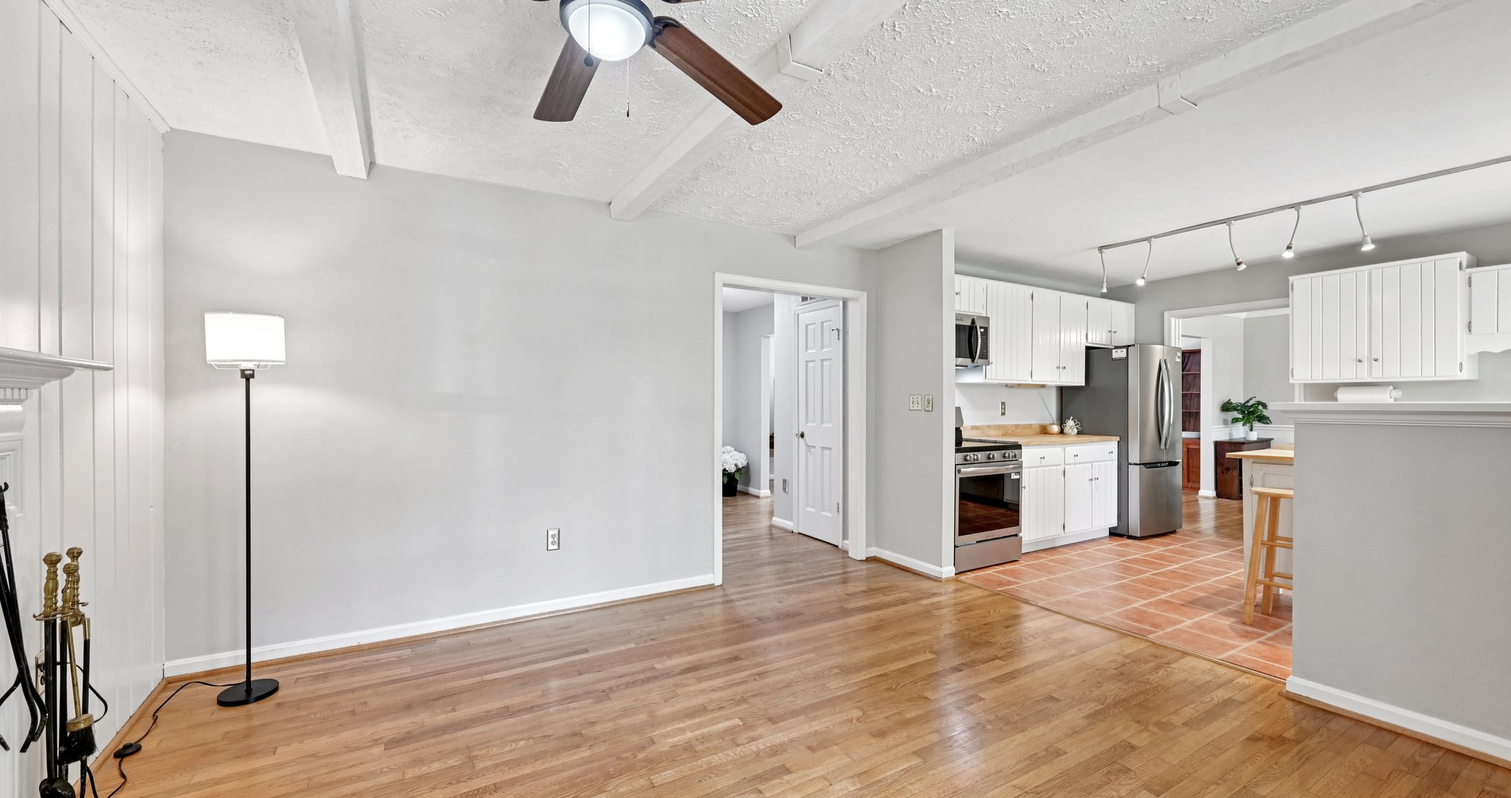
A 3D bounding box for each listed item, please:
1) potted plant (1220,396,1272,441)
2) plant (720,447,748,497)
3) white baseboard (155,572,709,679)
[{"bbox_3d":[6.478,0.265,7.750,0.520,0.570,0.500,0,0,-30],"label":"potted plant"},{"bbox_3d":[-0.350,0.935,7.650,0.480,0.640,0.480,0,0,0],"label":"plant"},{"bbox_3d":[-1.457,1.208,3.267,2.660,0.087,0.016,0,-1,-30],"label":"white baseboard"}]

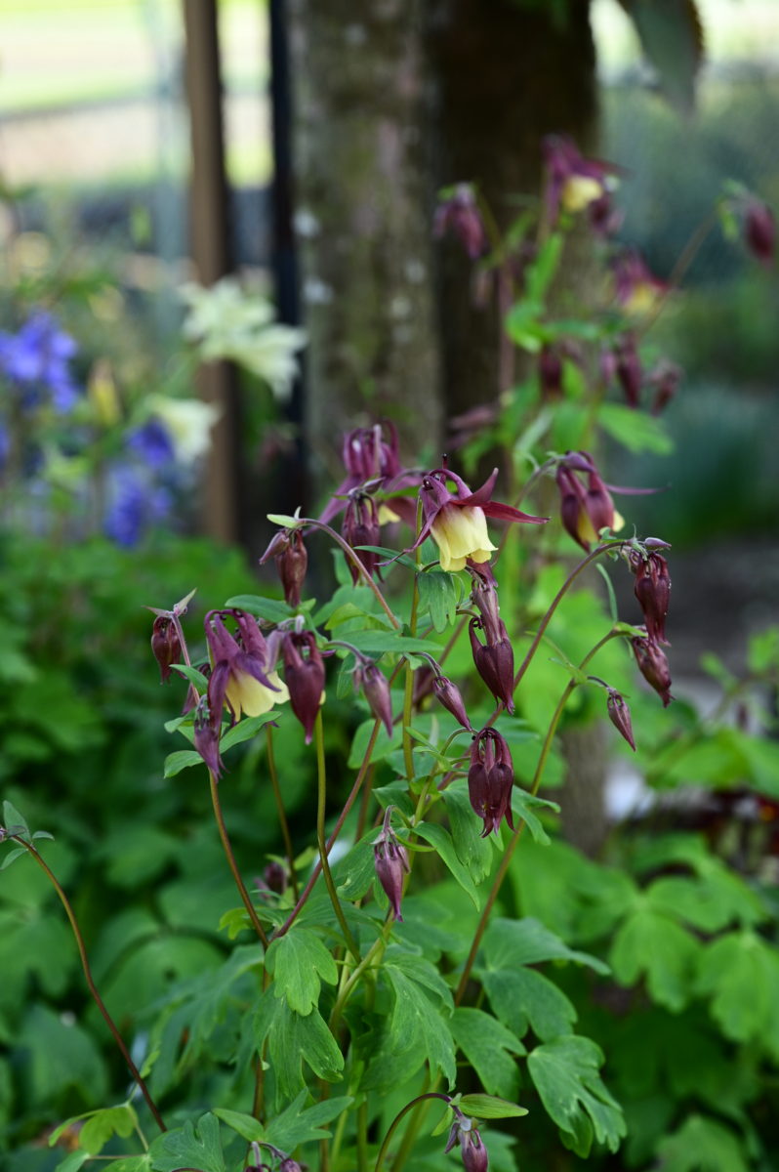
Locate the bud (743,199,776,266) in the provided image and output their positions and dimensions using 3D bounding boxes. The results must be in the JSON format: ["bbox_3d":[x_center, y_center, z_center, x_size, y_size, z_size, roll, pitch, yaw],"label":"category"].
[{"bbox_3d":[0.172,-0.164,1.010,0.013,0.029,0.013,-13,13,0],"label":"bud"}]

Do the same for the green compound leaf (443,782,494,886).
[{"bbox_3d":[0.028,0.087,0.765,0.017,0.036,0.014,-5,-5,-8],"label":"green compound leaf"}]

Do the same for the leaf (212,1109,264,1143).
[{"bbox_3d":[-0.053,0.187,0.755,0.020,0.008,0.010,33,9,8],"label":"leaf"}]

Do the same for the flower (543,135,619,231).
[{"bbox_3d":[0.087,-0.183,0.990,0.035,0.041,0.033,-10,18,-30],"label":"flower"}]

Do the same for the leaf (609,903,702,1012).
[{"bbox_3d":[0.120,0.167,0.980,0.040,0.050,0.020,3,-7,0],"label":"leaf"}]

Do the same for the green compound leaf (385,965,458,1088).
[{"bbox_3d":[0.011,0.151,0.745,0.025,0.041,0.016,-1,15,0],"label":"green compound leaf"}]

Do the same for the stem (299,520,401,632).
[{"bbox_3d":[-0.016,-0.005,0.890,0.011,0.061,0.009,-42,6,0],"label":"stem"}]

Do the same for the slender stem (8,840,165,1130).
[{"bbox_3d":[-0.104,0.138,0.755,0.013,0.115,0.011,-28,10,0],"label":"slender stem"}]

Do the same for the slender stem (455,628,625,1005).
[{"bbox_3d":[0.066,0.096,0.910,0.015,0.173,0.012,24,10,0],"label":"slender stem"}]

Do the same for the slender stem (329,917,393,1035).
[{"bbox_3d":[-0.011,0.137,0.765,0.007,0.046,0.007,28,0,5],"label":"slender stem"}]

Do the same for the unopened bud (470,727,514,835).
[{"bbox_3d":[0.041,0.080,0.880,0.018,0.043,0.018,0,9,0],"label":"unopened bud"}]

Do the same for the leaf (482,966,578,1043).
[{"bbox_3d":[0.061,0.182,0.950,0.041,0.031,0.021,-3,8,-11],"label":"leaf"}]

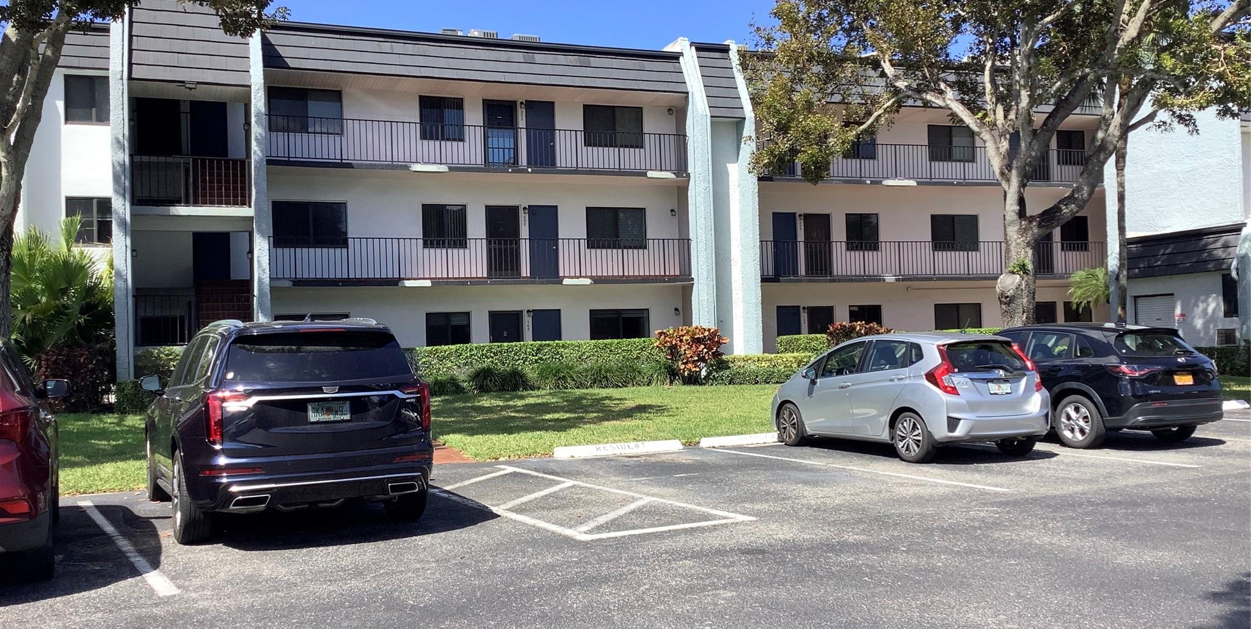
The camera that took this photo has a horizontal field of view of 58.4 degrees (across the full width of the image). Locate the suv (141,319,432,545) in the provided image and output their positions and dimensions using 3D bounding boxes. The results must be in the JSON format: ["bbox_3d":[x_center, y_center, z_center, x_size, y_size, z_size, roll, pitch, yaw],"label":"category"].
[{"bbox_3d":[-3.320,0.951,10.528,2.030,1.770,5.050,-1,-1,-28],"label":"suv"}]

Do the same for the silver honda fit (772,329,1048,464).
[{"bbox_3d":[3.520,1.007,14.668,1.750,1.520,4.060,-1,-1,-26],"label":"silver honda fit"}]

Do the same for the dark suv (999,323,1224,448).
[{"bbox_3d":[5.983,0.924,15.780,1.880,1.620,4.550,-1,-1,-24],"label":"dark suv"}]

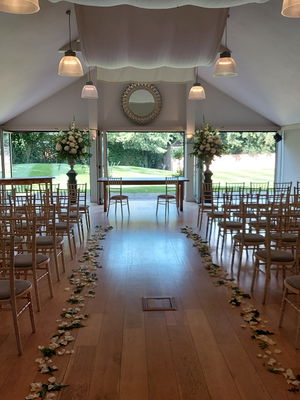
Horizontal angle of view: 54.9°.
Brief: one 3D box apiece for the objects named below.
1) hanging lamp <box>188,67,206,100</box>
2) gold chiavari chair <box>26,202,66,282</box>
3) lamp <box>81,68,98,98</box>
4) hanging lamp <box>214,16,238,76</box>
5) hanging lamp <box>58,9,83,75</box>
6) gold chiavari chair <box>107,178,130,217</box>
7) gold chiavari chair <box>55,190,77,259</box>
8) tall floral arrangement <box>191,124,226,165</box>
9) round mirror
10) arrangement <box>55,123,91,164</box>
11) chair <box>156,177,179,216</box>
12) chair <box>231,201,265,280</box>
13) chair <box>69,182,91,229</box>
[{"bbox_3d":[1.137,-2.863,6.938,0.410,0.864,0.410,0,9,0],"label":"hanging lamp"},{"bbox_3d":[-1.267,0.496,3.535,0.400,0.925,0.420,0,11,-2],"label":"gold chiavari chair"},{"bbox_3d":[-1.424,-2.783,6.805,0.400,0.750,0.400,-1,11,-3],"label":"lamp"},{"bbox_3d":[1.235,-2.493,4.686,0.400,0.930,0.400,-1,11,-3],"label":"hanging lamp"},{"bbox_3d":[-1.290,-2.529,4.662,0.405,1.000,0.405,0,9,0],"label":"hanging lamp"},{"bbox_3d":[-0.710,-0.058,6.503,0.400,0.925,0.420,6,12,28],"label":"gold chiavari chair"},{"bbox_3d":[-1.240,0.347,4.095,0.400,0.915,0.420,0,9,-1],"label":"gold chiavari chair"},{"bbox_3d":[1.569,-1.476,7.714,0.948,1.049,0.872,0,9,0],"label":"tall floral arrangement"},{"bbox_3d":[-0.216,-2.671,8.005,1.130,1.130,0.070,-1,11,-3],"label":"round mirror"},{"bbox_3d":[-2.060,-1.528,7.706,0.947,1.047,0.871,0,9,0],"label":"arrangement"},{"bbox_3d":[0.403,-0.068,6.556,0.400,0.925,0.420,-8,13,-38],"label":"chair"},{"bbox_3d":[1.205,0.446,3.467,0.400,0.915,0.420,0,9,-1],"label":"chair"},{"bbox_3d":[-1.330,0.118,5.537,0.400,0.915,0.420,0,9,-1],"label":"chair"}]

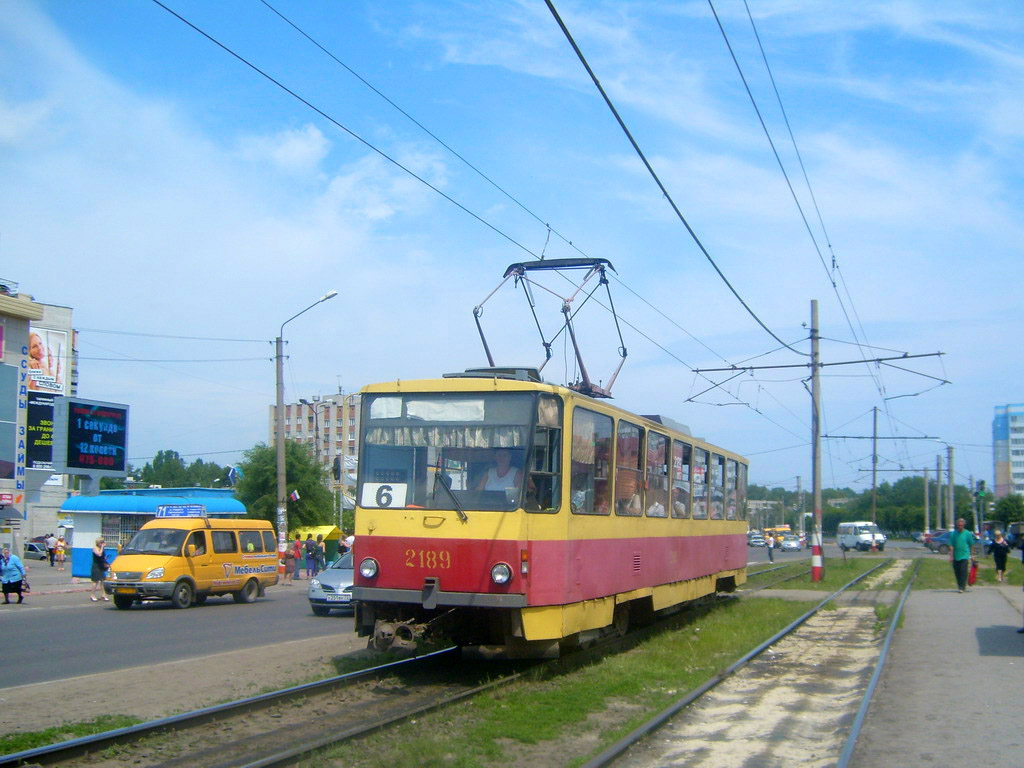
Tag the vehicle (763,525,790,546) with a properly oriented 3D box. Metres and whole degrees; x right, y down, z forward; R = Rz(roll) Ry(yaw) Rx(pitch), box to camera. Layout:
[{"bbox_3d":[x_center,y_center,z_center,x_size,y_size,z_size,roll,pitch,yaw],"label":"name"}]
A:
[{"bbox_3d":[28.100,16.201,110.000,2.050,2.350,5.400,-2,-8,16],"label":"vehicle"}]

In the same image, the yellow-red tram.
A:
[{"bbox_3d":[1.809,2.409,18.284,2.480,3.300,14.700,-2,-8,22],"label":"yellow-red tram"}]

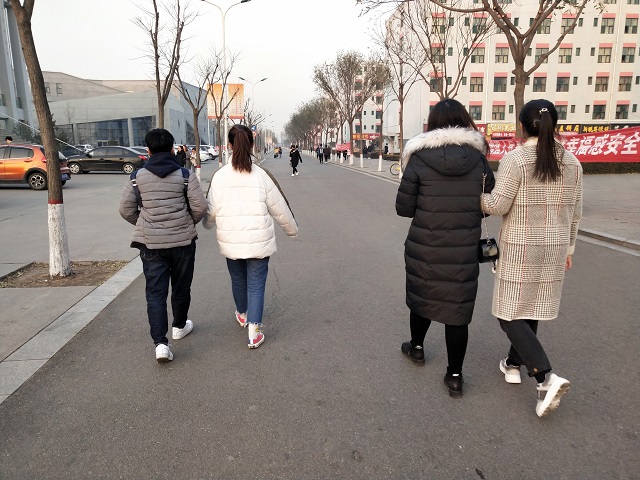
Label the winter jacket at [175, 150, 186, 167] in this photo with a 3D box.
[{"bbox_3d":[-5.275,-3.107,20.976,0.340,0.720,0.460,-3,10,-20],"label":"winter jacket"}]

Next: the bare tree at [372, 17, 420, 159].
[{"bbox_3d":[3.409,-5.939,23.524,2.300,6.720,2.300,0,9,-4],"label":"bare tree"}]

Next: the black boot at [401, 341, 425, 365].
[{"bbox_3d":[0.636,0.763,3.823,0.105,0.125,0.260,-3,10,-21],"label":"black boot"}]

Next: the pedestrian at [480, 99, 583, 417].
[{"bbox_3d":[1.197,0.078,3.164,0.580,1.700,0.700,-1,10,-9],"label":"pedestrian"}]

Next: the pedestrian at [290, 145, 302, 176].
[{"bbox_3d":[-1.166,-3.989,27.521,0.520,1.620,0.500,5,11,28],"label":"pedestrian"}]

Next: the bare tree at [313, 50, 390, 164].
[{"bbox_3d":[2.409,-9.967,42.429,6.100,8.400,6.000,0,10,0],"label":"bare tree"}]

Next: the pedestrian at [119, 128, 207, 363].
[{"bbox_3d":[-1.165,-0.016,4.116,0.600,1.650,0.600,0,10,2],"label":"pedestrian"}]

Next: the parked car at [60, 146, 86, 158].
[{"bbox_3d":[-17.488,-5.912,39.464,1.800,1.470,4.400,-2,10,-14],"label":"parked car"}]

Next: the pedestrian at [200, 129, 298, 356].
[{"bbox_3d":[-0.531,-0.057,4.276,0.690,1.630,0.620,0,9,-4],"label":"pedestrian"}]

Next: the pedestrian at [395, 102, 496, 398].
[{"bbox_3d":[0.808,0.028,3.555,0.630,1.750,0.580,-1,10,-6],"label":"pedestrian"}]

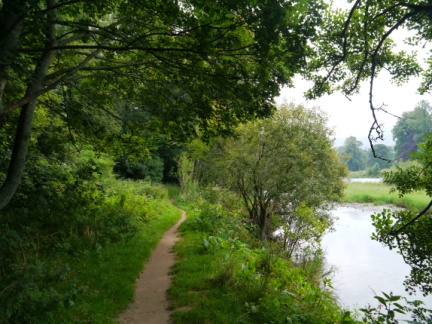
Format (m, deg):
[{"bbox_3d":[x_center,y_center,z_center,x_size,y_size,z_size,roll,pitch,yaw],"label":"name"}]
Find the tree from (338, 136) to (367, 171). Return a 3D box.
[{"bbox_3d":[52.149,-3.159,133.000,10.000,13.000,10.000,0,0,21],"label":"tree"}]

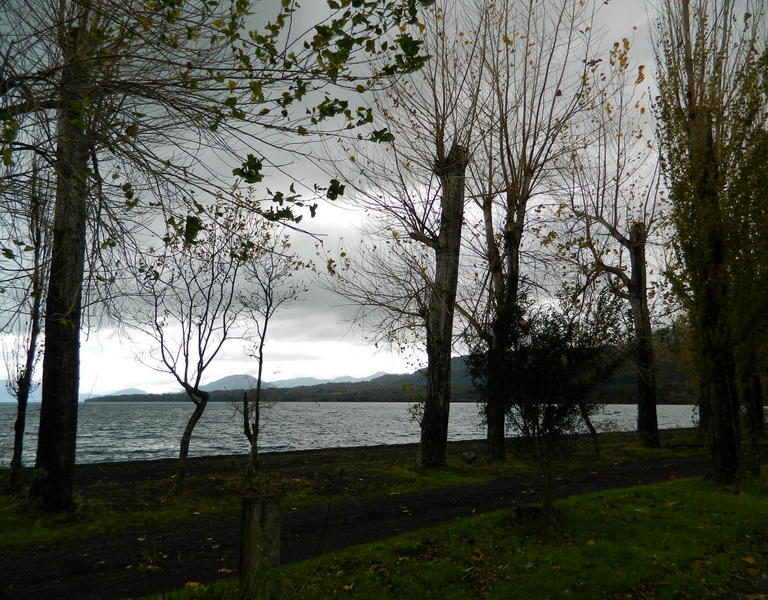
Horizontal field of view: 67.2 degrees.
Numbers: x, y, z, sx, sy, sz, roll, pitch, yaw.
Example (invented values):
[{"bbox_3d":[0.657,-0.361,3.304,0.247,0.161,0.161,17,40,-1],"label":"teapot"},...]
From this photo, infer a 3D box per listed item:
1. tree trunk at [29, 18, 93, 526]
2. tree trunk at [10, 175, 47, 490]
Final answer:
[{"bbox_3d":[-5.092,-0.793,9.433,0.736,7.895,0.659,4,-11,-28],"label":"tree trunk"},{"bbox_3d":[-6.988,0.372,11.466,0.358,6.297,0.349,6,-12,-31],"label":"tree trunk"}]

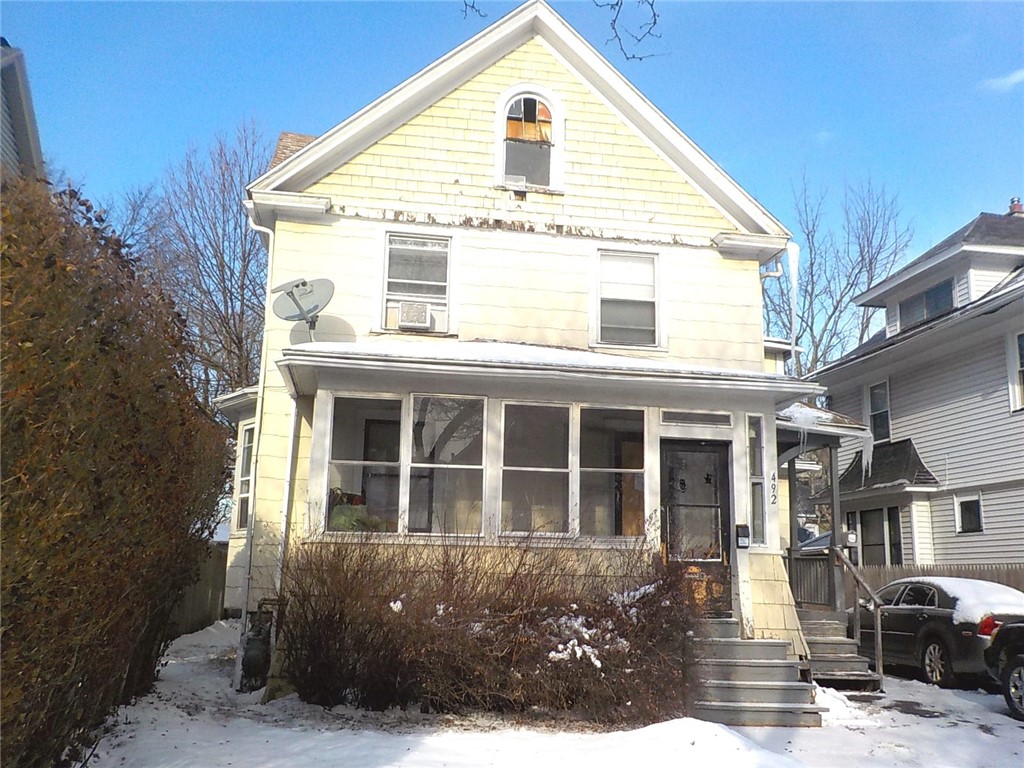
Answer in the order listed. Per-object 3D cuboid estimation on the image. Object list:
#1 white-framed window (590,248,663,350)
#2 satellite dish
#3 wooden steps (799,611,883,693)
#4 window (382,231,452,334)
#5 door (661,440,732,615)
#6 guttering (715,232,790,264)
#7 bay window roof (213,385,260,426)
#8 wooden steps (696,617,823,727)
[{"bbox_3d":[1.659,-1.213,12.773,1.040,1.451,0.120,3,-12,-8],"label":"white-framed window"},{"bbox_3d":[-2.605,-0.982,11.052,0.660,0.620,0.440,-3,-13,21],"label":"satellite dish"},{"bbox_3d":[4.065,3.444,11.528,0.900,0.955,1.050,3,-12,-8],"label":"wooden steps"},{"bbox_3d":[-1.308,-1.400,12.326,0.923,1.416,0.130,3,-9,-10],"label":"window"},{"bbox_3d":[2.124,1.620,10.229,0.858,1.993,0.090,3,-12,-8],"label":"door"},{"bbox_3d":[3.533,-2.005,13.103,1.090,0.270,0.350,3,-12,-8],"label":"guttering"},{"bbox_3d":[-4.093,0.389,13.888,0.860,0.400,3.300,3,-12,-8],"label":"bay window roof"},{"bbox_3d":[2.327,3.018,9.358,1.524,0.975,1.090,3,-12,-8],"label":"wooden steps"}]

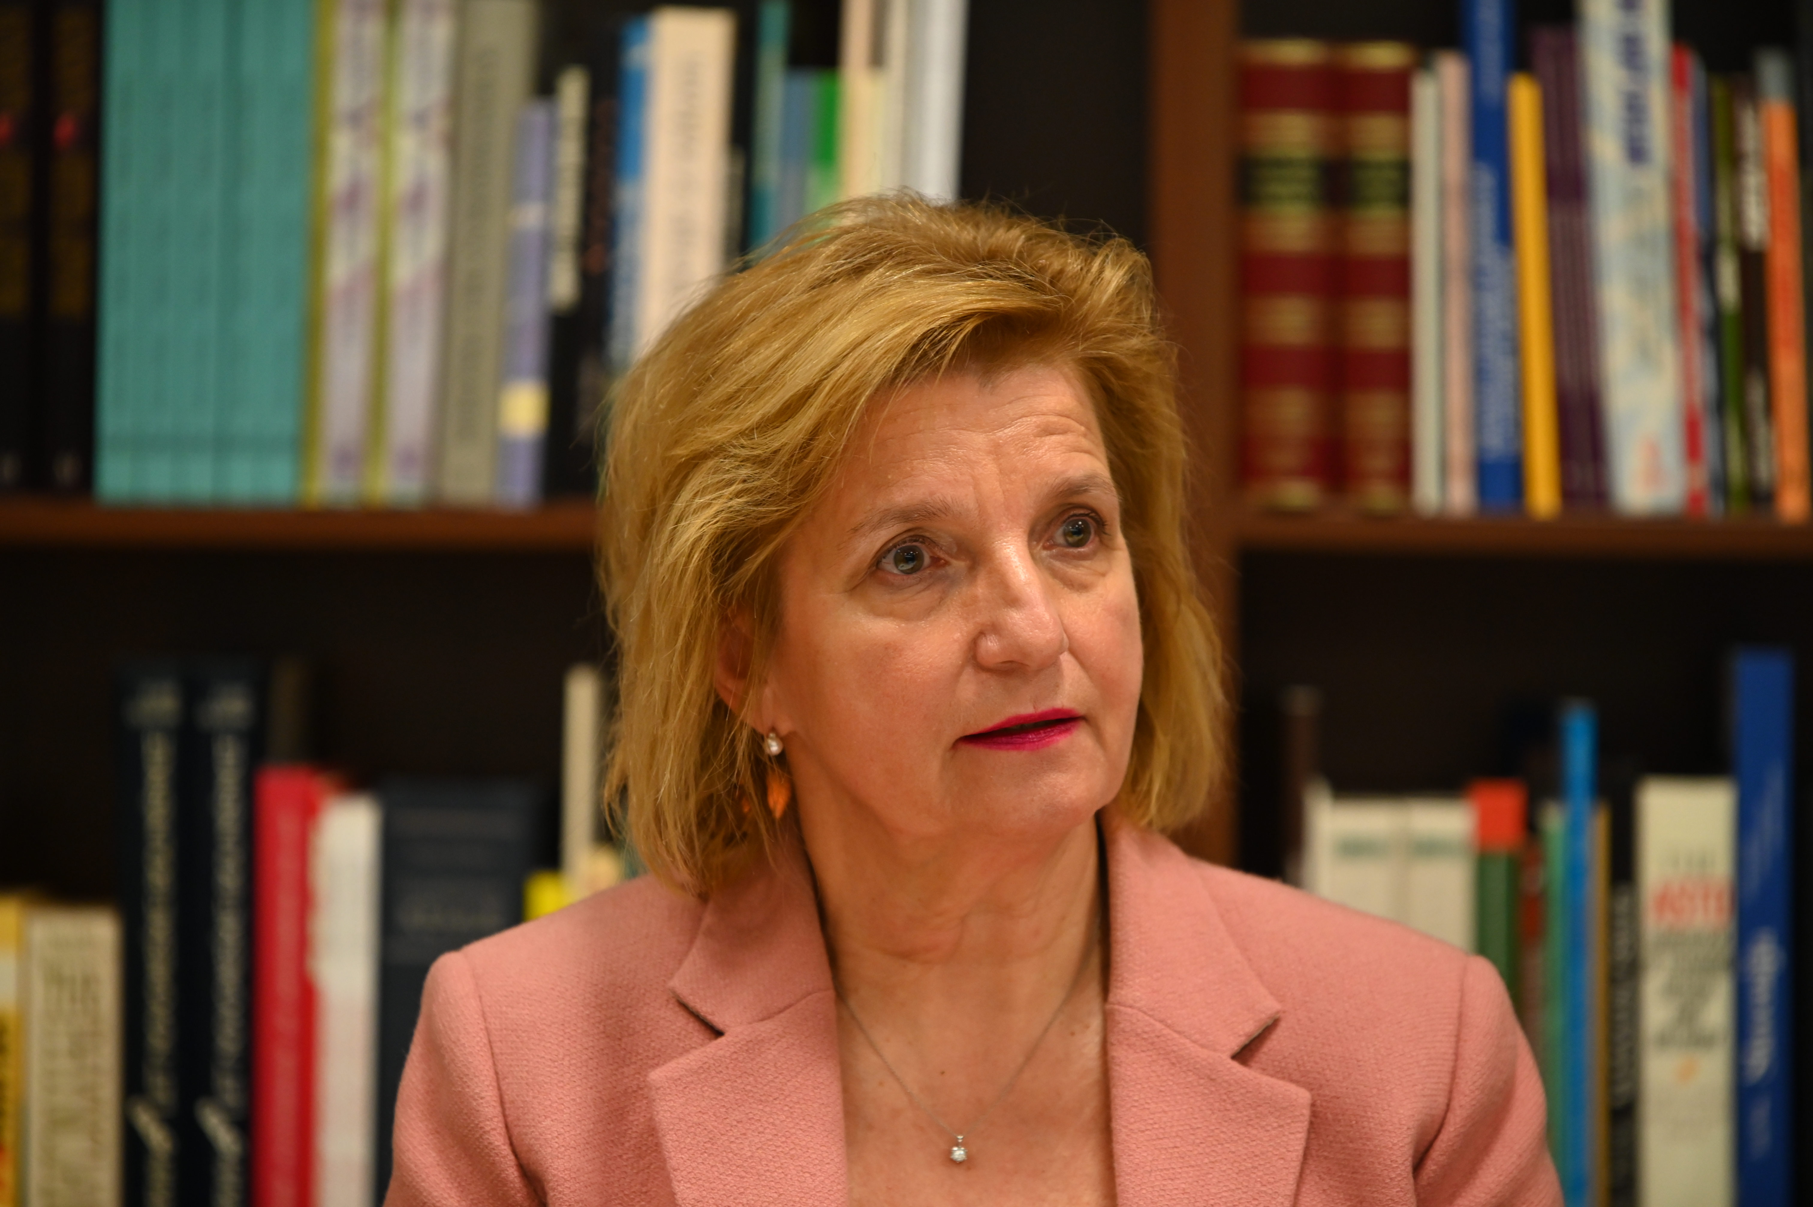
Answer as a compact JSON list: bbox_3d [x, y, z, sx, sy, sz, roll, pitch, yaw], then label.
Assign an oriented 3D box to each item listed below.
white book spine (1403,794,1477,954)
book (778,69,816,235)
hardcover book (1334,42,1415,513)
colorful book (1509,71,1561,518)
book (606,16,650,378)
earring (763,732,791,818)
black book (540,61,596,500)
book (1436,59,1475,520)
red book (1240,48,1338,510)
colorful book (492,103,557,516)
[{"bbox_3d":[0.267,0.208,5.109,0.035,0.231,0.160,0,2,0],"label":"white book spine"},{"bbox_3d":[-0.056,-0.160,5.088,0.013,0.217,0.150,2,2,0],"label":"book"},{"bbox_3d":[0.233,-0.166,5.098,0.039,0.233,0.170,0,2,0],"label":"hardcover book"},{"bbox_3d":[0.319,-0.156,5.175,0.015,0.218,0.150,-2,0,0],"label":"colorful book"},{"bbox_3d":[-0.141,-0.172,5.183,0.015,0.245,0.165,2,0,0],"label":"book"},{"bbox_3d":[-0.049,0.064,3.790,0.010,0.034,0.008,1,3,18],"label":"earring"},{"bbox_3d":[-0.169,-0.163,5.088,0.019,0.218,0.150,2,2,0],"label":"black book"},{"bbox_3d":[0.279,-0.162,5.178,0.014,0.228,0.155,-1,0,0],"label":"book"},{"bbox_3d":[0.195,-0.165,5.180,0.047,0.233,0.160,0,0,0],"label":"red book"},{"bbox_3d":[-0.192,-0.152,5.170,0.020,0.201,0.140,3,0,0],"label":"colorful book"}]

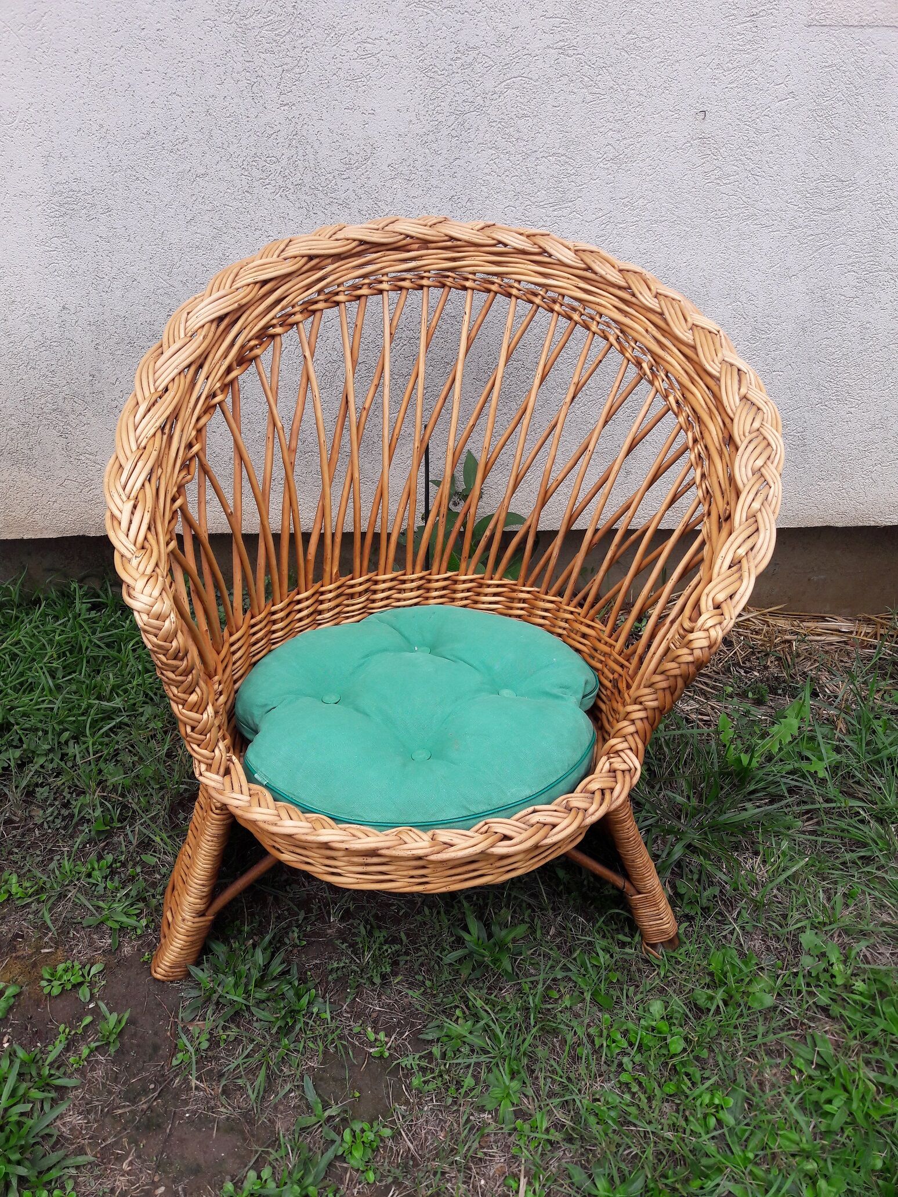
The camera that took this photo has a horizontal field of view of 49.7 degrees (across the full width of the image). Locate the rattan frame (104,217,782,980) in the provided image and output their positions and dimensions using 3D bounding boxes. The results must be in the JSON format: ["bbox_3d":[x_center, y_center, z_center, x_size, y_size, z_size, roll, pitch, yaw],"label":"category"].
[{"bbox_3d":[-0.013,-0.023,1.232,0.808,0.778,0.660,-3,30,-4],"label":"rattan frame"}]

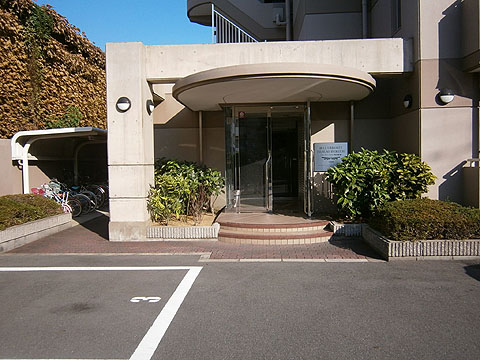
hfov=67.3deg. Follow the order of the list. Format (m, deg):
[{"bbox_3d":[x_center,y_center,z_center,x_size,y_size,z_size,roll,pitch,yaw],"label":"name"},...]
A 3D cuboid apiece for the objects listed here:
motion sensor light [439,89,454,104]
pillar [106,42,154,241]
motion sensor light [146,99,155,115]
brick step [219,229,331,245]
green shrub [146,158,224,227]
[{"bbox_3d":[3.332,-1.358,5.826,0.240,0.250,0.130,0,2,3],"label":"motion sensor light"},{"bbox_3d":[-2.012,-0.674,6.798,0.650,3.530,0.630,0,2,3],"label":"pillar"},{"bbox_3d":[-1.651,-1.339,6.686,0.120,0.250,0.240,0,2,3],"label":"motion sensor light"},{"bbox_3d":[0.687,1.009,6.415,2.130,0.150,0.680,0,2,3],"label":"brick step"},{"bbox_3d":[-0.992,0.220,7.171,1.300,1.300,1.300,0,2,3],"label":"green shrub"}]

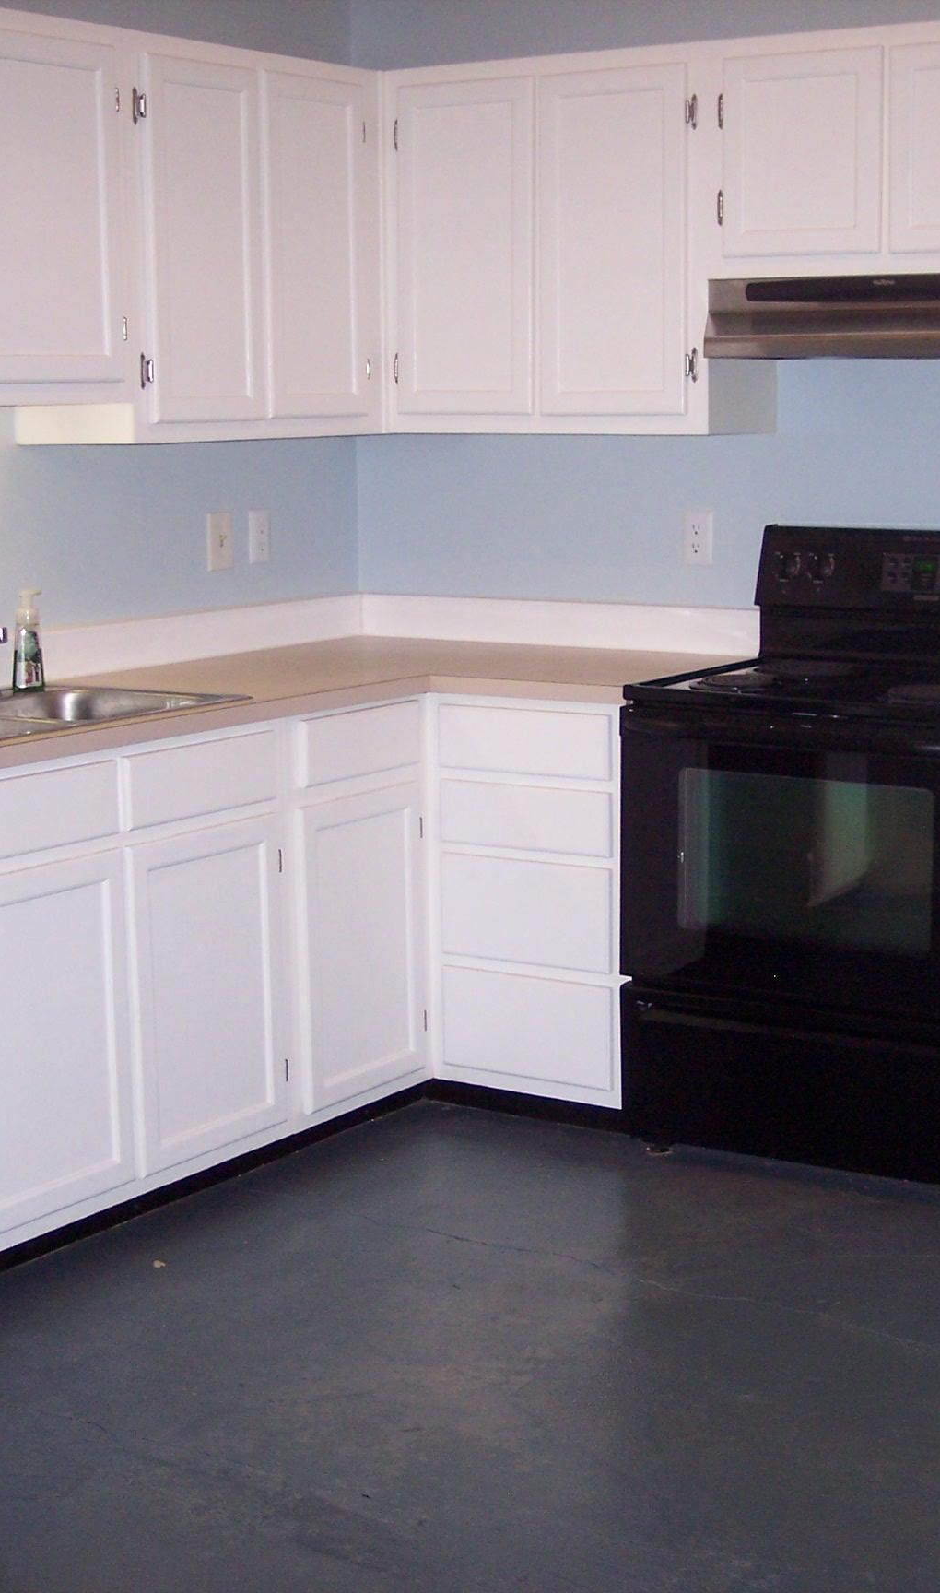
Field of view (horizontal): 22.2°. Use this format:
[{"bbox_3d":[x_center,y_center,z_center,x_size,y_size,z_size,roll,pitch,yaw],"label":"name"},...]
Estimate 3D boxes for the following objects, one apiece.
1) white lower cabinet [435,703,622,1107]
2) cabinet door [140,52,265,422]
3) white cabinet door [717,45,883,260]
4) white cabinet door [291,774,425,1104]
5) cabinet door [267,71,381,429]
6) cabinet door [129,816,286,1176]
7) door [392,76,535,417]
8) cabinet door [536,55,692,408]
[{"bbox_3d":[0.283,0.169,5.068,0.482,0.825,0.625,6,11,33],"label":"white lower cabinet"},{"bbox_3d":[-0.506,-1.046,4.529,0.025,0.661,0.333,6,11,33],"label":"cabinet door"},{"bbox_3d":[0.623,-1.196,4.468,0.322,0.367,0.025,6,11,33],"label":"white cabinet door"},{"bbox_3d":[-0.213,0.277,4.597,0.025,0.578,0.385,6,11,33],"label":"white cabinet door"},{"bbox_3d":[-0.315,-1.095,4.814,0.025,0.661,0.334,6,11,33],"label":"cabinet door"},{"bbox_3d":[-0.464,0.342,4.224,0.025,0.578,0.398,6,11,33],"label":"cabinet door"},{"bbox_3d":[-0.005,-1.114,4.905,0.331,0.661,0.025,6,11,33],"label":"door"},{"bbox_3d":[0.285,-1.085,4.715,0.331,0.661,0.025,6,11,33],"label":"cabinet door"}]

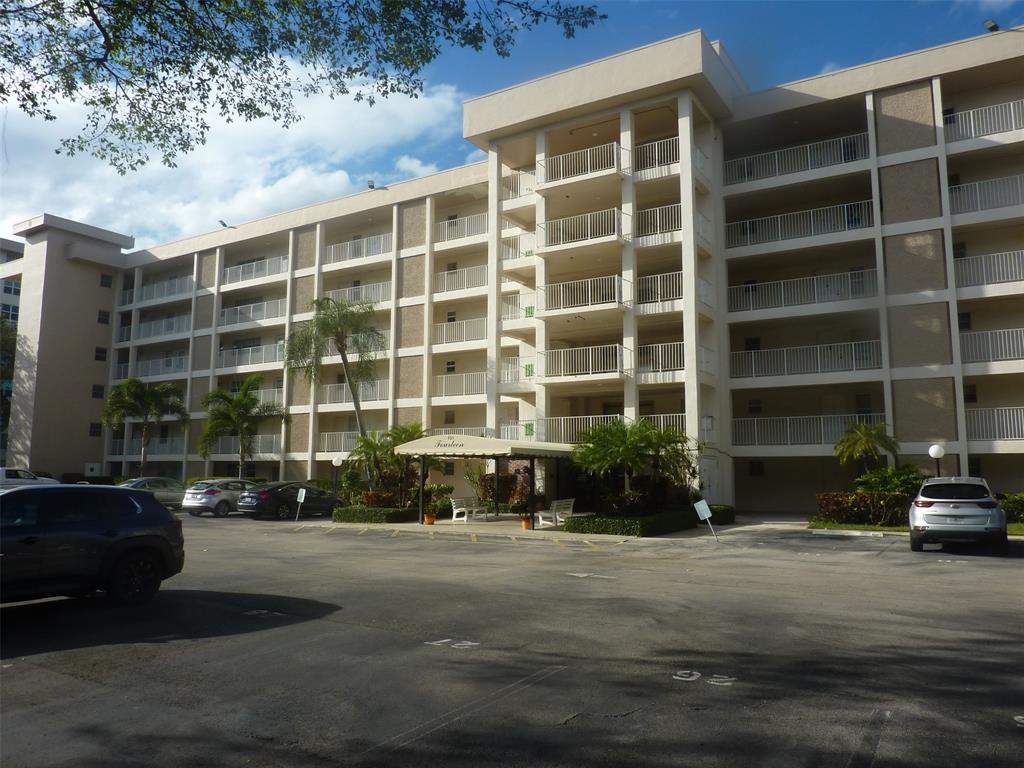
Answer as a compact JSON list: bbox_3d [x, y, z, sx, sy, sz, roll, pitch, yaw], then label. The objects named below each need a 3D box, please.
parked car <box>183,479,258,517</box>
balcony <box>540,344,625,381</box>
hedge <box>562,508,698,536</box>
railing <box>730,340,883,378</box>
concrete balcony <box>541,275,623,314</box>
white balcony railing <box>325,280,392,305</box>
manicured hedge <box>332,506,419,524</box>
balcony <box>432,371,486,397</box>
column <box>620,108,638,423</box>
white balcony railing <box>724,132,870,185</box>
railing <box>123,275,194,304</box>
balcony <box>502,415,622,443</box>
[{"bbox_3d":[-11.075,4.595,30.221,1.820,1.470,4.340,-4,-8,31],"label":"parked car"},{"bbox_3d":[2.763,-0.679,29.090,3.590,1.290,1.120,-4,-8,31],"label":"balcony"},{"bbox_3d":[3.482,4.105,21.929,2.700,0.480,3.950,-4,-8,31],"label":"hedge"},{"bbox_3d":[11.036,-0.888,28.080,5.420,1.080,0.100,-4,-8,31],"label":"railing"},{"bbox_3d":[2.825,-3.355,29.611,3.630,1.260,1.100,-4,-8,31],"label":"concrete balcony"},{"bbox_3d":[-8.389,-4.780,40.504,5.310,1.080,0.100,-4,-8,31],"label":"white balcony railing"},{"bbox_3d":[-4.601,4.441,25.218,2.350,0.460,1.700,-4,-8,31],"label":"manicured hedge"},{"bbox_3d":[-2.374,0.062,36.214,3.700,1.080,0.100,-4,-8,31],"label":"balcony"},{"bbox_3d":[4.628,-3.411,28.813,0.440,15.030,0.420,-4,-8,31],"label":"column"},{"bbox_3d":[11.117,-8.819,29.196,5.450,1.060,0.100,-4,-8,31],"label":"white balcony railing"},{"bbox_3d":[-24.241,-6.329,50.578,7.900,1.060,0.100,-4,-8,31],"label":"railing"},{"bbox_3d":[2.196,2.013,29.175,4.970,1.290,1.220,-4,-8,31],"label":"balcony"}]

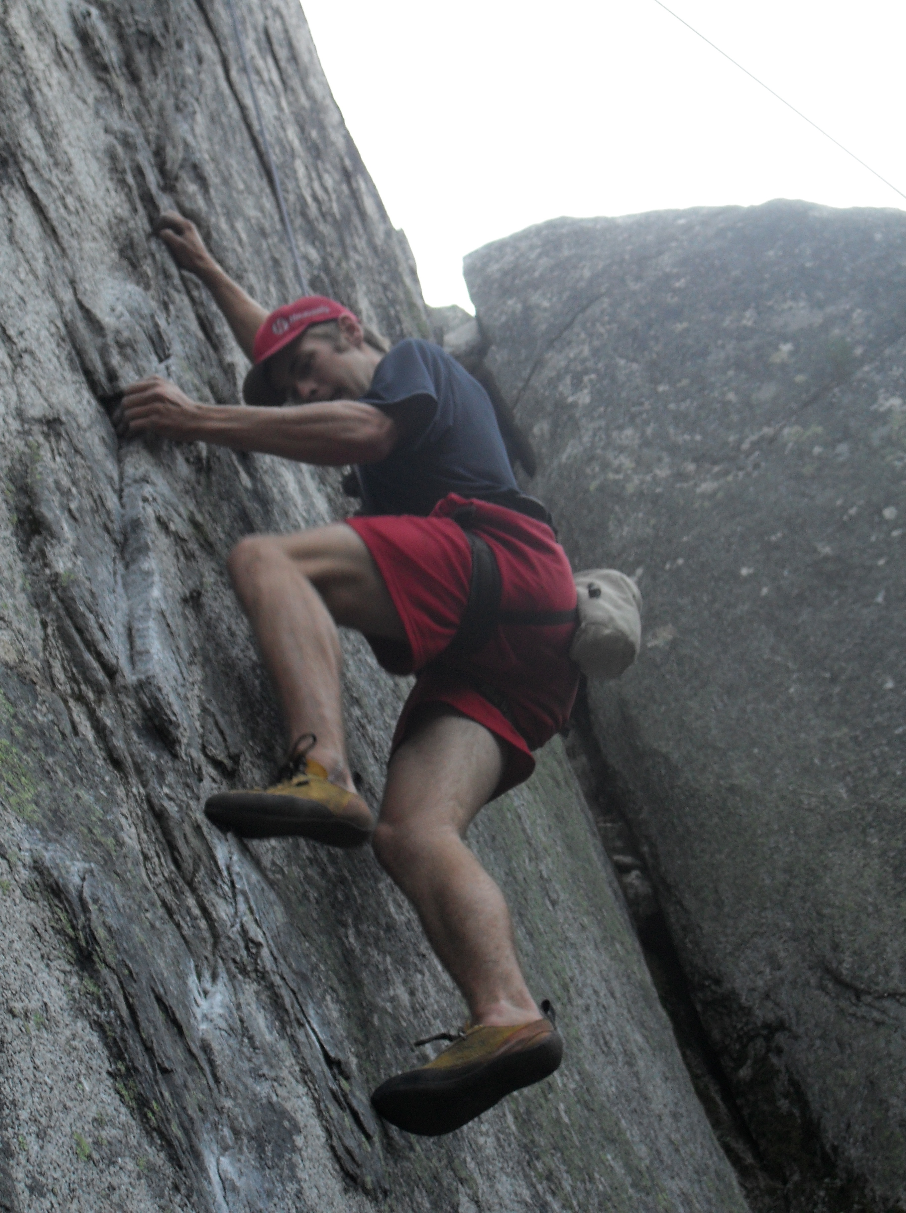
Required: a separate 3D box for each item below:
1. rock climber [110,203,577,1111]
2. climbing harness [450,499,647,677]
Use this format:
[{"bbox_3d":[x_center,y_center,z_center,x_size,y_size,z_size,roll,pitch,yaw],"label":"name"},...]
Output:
[{"bbox_3d":[-0.155,0.010,3.140,0.640,1.500,0.480,-21,-32,21],"label":"rock climber"},{"bbox_3d":[0.118,-0.010,3.100,0.340,0.280,0.330,-17,-30,24],"label":"climbing harness"}]

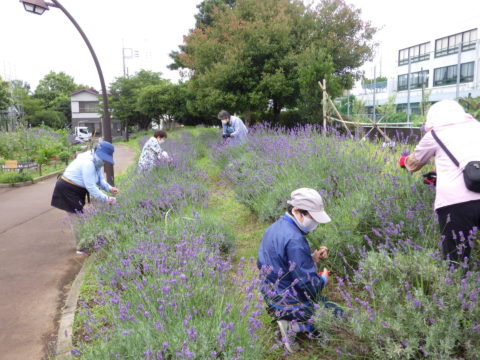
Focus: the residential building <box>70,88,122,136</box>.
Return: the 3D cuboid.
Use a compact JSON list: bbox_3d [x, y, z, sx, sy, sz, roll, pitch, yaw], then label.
[{"bbox_3d":[-20.551,-9.735,56.000,7.200,6.600,6.500,0,9,-3],"label":"residential building"}]

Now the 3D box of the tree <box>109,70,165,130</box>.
[{"bbox_3d":[-11.728,-8.895,44.000,6.200,6.700,5.500,0,9,0],"label":"tree"}]

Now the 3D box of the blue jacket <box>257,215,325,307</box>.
[{"bbox_3d":[0.320,0.504,2.460,0.360,0.550,0.430,6,3,-35],"label":"blue jacket"}]

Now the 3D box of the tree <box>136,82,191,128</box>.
[{"bbox_3d":[-8.274,-8.058,42.000,5.900,5.200,5.400,0,9,0],"label":"tree"}]

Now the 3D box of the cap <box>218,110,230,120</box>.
[{"bbox_3d":[-0.275,-1.137,6.900,0.190,0.150,0.240,6,29,37],"label":"cap"}]

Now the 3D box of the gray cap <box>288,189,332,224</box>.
[{"bbox_3d":[0.416,0.158,2.360,0.270,0.140,0.175,19,6,-9],"label":"gray cap"}]

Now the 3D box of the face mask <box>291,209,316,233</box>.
[{"bbox_3d":[0.396,0.251,2.350,0.110,0.120,0.140,23,5,-10],"label":"face mask"}]

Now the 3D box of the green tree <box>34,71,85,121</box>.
[{"bbox_3d":[-26.961,-12.323,58.000,7.200,7.800,6.500,0,9,0],"label":"green tree"}]

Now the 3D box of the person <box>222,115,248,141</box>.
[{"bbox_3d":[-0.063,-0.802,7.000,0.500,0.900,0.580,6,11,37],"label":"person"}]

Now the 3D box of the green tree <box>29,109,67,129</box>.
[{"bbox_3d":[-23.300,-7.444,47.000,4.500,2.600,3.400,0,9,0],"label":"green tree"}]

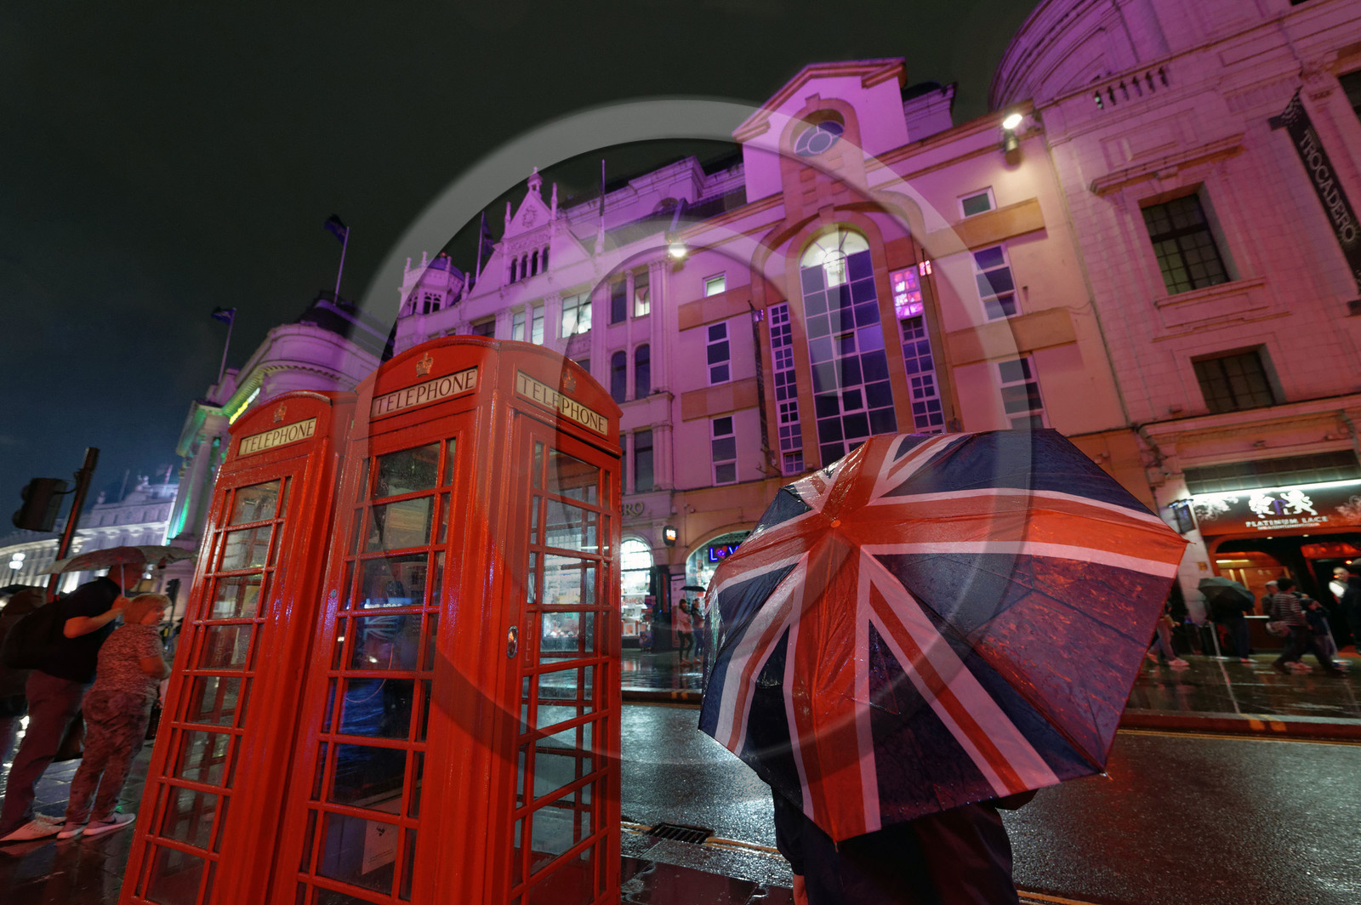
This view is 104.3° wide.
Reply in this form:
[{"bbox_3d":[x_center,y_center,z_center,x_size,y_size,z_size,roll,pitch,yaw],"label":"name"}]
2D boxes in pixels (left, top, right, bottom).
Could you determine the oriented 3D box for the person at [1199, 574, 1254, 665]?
[{"bbox_3d":[12.224,3.648,11.721,0.880,1.770,0.880,-15,-21,37],"label":"person"}]

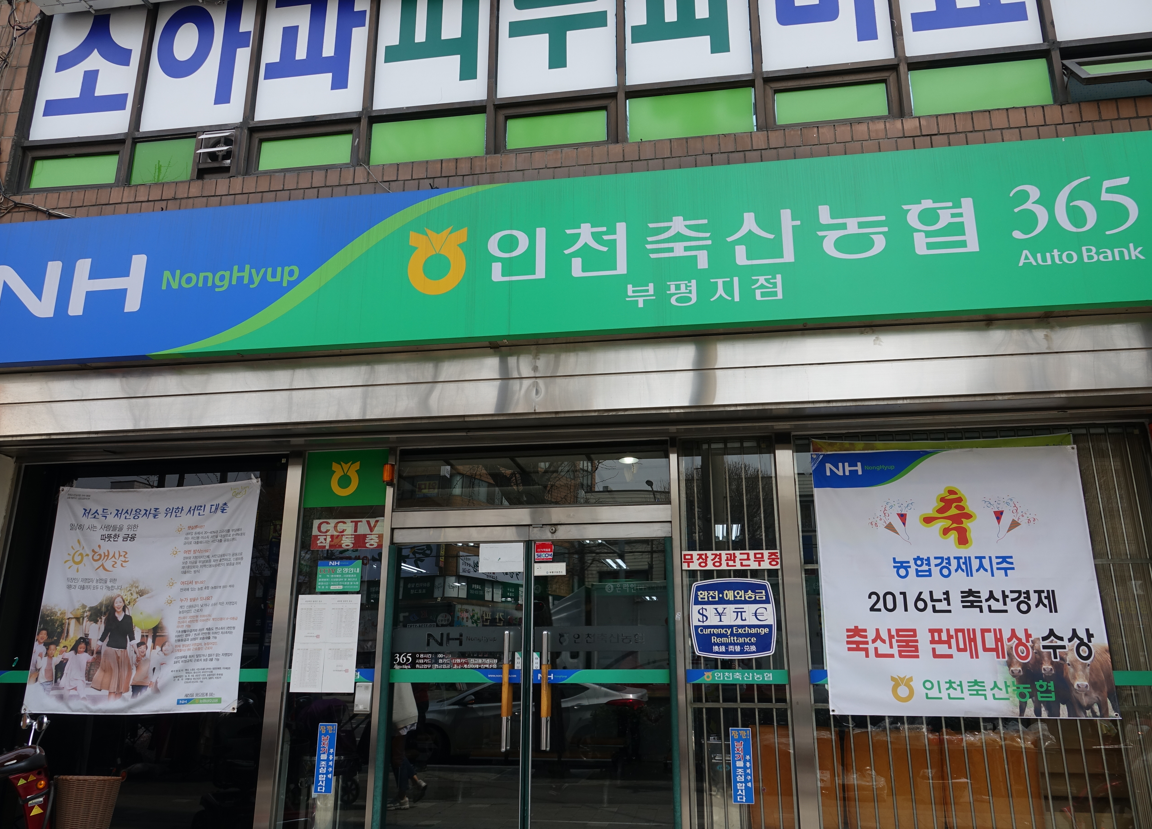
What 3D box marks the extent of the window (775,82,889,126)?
[{"bbox_3d":[1.728,-2.103,5.615,0.730,0.267,0.060,-2,-16,8],"label":"window"}]

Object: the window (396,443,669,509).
[{"bbox_3d":[-0.297,0.401,5.354,1.783,0.371,0.060,-2,-16,8],"label":"window"}]

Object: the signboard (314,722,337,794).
[{"bbox_3d":[-1.527,2.095,5.053,0.110,0.406,0.020,-2,-16,8],"label":"signboard"}]

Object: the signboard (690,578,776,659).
[{"bbox_3d":[0.930,1.215,4.941,0.476,0.469,0.020,-2,-16,8],"label":"signboard"}]

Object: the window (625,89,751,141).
[{"bbox_3d":[0.790,-2.074,5.744,0.853,0.348,0.060,-2,-16,8],"label":"window"}]

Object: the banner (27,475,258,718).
[{"bbox_3d":[-2.816,1.172,5.422,1.462,1.484,0.030,-2,-16,8],"label":"banner"}]

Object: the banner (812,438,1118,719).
[{"bbox_3d":[2.176,0.916,4.763,1.467,1.556,0.030,-2,-16,8],"label":"banner"}]

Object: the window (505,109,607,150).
[{"bbox_3d":[-0.140,-2.014,5.864,0.727,0.259,0.060,-2,-16,8],"label":"window"}]

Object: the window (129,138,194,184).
[{"bbox_3d":[-3.132,-1.921,6.275,0.483,0.357,0.060,-2,-16,8],"label":"window"}]

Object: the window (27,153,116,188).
[{"bbox_3d":[-3.854,-1.865,6.365,0.712,0.239,0.060,-2,-16,8],"label":"window"}]

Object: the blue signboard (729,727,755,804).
[{"bbox_3d":[0.942,1.997,4.719,0.118,0.404,0.020,-2,-16,8],"label":"blue signboard"}]

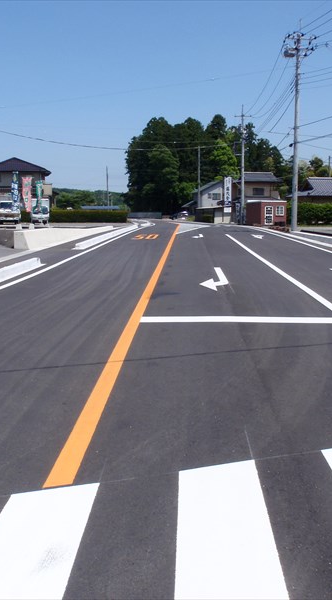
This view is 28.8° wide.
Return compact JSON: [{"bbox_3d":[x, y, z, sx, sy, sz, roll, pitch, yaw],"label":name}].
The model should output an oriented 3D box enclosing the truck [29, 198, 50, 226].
[{"bbox_3d":[-10.952,-7.766,56.469,1.620,2.160,3.900,-1,8,-11],"label":"truck"}]

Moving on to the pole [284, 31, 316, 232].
[{"bbox_3d":[9.108,-11.304,43.842,2.100,13.261,1.300,0,8,0],"label":"pole"}]

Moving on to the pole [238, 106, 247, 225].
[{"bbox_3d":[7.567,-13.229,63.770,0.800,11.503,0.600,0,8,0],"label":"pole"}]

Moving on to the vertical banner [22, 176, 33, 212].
[{"bbox_3d":[-7.015,-5.328,32.776,0.550,1.775,0.120,-2,8,-12],"label":"vertical banner"}]

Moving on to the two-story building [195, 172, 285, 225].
[{"bbox_3d":[8.951,-12.840,81.010,11.200,6.140,8.500,1,8,6],"label":"two-story building"}]

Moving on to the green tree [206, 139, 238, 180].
[{"bbox_3d":[8.747,-18.300,98.436,5.500,12.090,5.500,0,8,0],"label":"green tree"}]

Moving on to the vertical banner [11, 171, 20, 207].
[{"bbox_3d":[-7.114,-5.125,30.589,0.500,1.870,0.120,-2,8,-13],"label":"vertical banner"}]

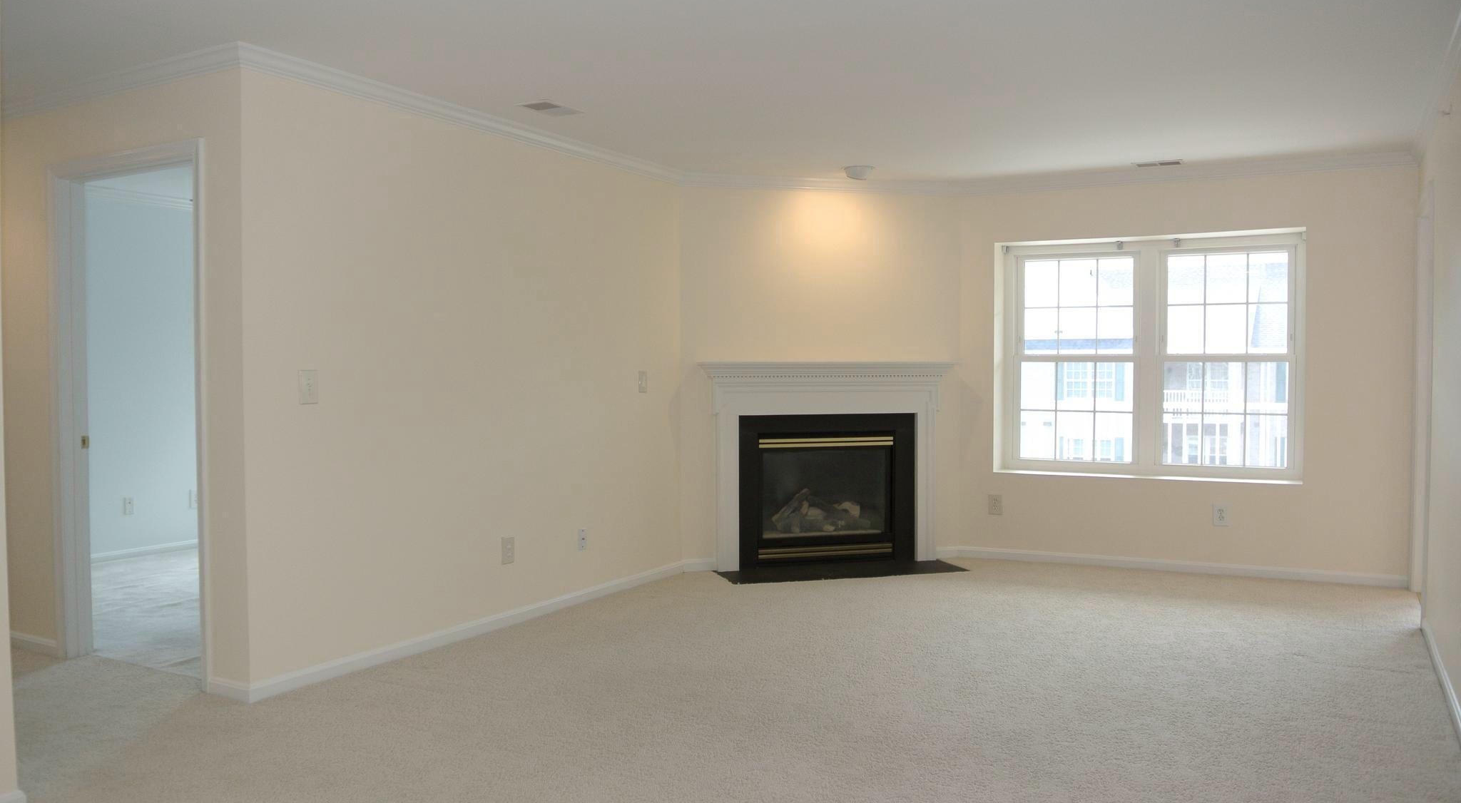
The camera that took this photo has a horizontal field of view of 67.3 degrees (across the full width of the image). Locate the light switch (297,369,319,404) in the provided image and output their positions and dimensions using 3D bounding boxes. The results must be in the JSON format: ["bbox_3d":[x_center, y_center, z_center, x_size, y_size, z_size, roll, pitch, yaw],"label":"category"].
[{"bbox_3d":[-1.631,-0.055,4.257,0.012,0.128,0.087,0,2,29],"label":"light switch"}]

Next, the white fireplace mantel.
[{"bbox_3d":[0.608,0.393,6.735,1.598,1.264,0.186,-1,2,-14],"label":"white fireplace mantel"}]

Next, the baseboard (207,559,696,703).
[{"bbox_3d":[-1.116,1.035,5.419,0.289,0.073,3.072,0,2,29],"label":"baseboard"}]

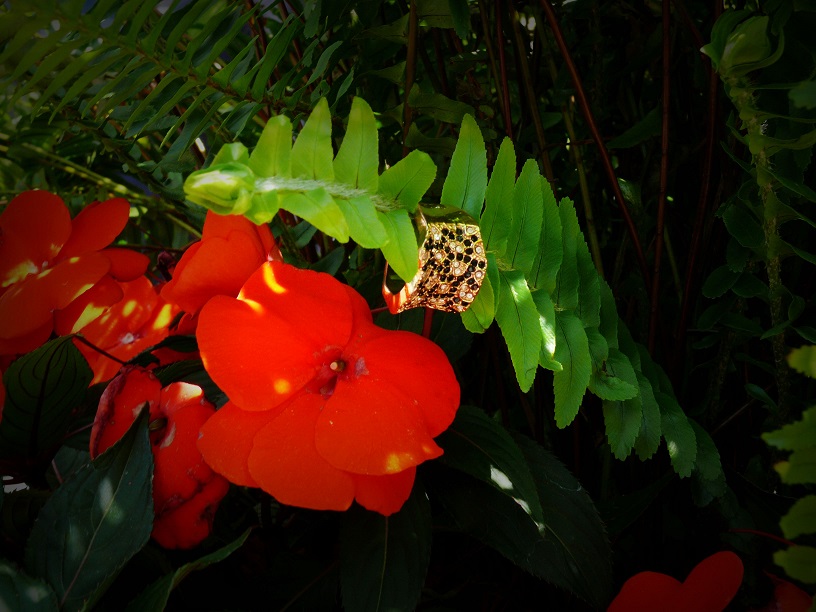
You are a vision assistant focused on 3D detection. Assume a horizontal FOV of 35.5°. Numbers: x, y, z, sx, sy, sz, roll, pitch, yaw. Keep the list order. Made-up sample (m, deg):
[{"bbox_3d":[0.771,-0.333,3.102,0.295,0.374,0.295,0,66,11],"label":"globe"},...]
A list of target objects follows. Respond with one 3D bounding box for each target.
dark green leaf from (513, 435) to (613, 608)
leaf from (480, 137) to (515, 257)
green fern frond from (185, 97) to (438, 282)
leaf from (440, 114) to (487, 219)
[{"bbox_3d":[0.041,0.064,0.375,0.034,0.012,0.068,-31,70,-27],"label":"dark green leaf"},{"bbox_3d":[0.022,-0.026,0.307,0.008,0.029,0.005,1,7,-30],"label":"leaf"},{"bbox_3d":[-0.022,-0.026,0.287,0.055,0.039,0.023,-3,6,-24],"label":"green fern frond"},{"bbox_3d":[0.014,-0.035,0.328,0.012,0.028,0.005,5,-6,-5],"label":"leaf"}]

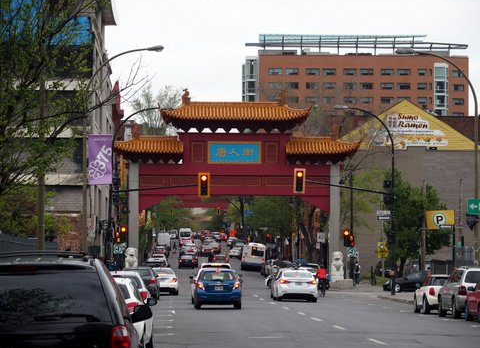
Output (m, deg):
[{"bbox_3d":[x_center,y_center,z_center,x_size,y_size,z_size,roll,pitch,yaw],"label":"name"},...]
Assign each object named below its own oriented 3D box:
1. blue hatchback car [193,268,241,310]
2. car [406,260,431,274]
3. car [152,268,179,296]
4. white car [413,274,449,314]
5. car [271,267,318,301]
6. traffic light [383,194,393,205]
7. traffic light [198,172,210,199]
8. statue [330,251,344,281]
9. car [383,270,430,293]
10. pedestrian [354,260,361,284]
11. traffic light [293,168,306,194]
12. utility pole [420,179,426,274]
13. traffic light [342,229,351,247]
[{"bbox_3d":[-0.837,4.285,70.547,1.700,1.510,3.900,0,-3,-2],"label":"blue hatchback car"},{"bbox_3d":[13.462,7.292,140.000,1.800,1.550,4.400,0,-3,-2],"label":"car"},{"bbox_3d":[-4.250,5.755,100.800,1.820,1.450,4.650,0,-3,-2],"label":"car"},{"bbox_3d":[7.370,4.377,68.400,1.700,1.410,3.750,0,-3,-2],"label":"white car"},{"bbox_3d":[2.360,4.860,82.300,1.780,1.440,4.550,0,-3,-2],"label":"car"},{"bbox_3d":[7.300,1.250,92.500,0.420,0.480,0.340,0,-3,2],"label":"traffic light"},{"bbox_3d":[-1.792,0.586,94.500,0.580,1.270,0.320,0,-3,-2],"label":"traffic light"},{"bbox_3d":[5.910,5.560,113.000,0.800,1.760,1.050,0,-3,1],"label":"statue"},{"bbox_3d":[11.400,6.920,120.500,4.350,1.420,1.760,1,-3,-6],"label":"car"},{"bbox_3d":[8.620,7.220,137.500,0.500,1.700,0.360,0,-3,0],"label":"pedestrian"},{"bbox_3d":[3.039,0.374,94.500,0.580,1.270,0.320,0,-3,-2],"label":"traffic light"},{"bbox_3d":[11.383,3.811,116.000,0.280,6.800,0.280,0,-3,-2],"label":"utility pole"},{"bbox_3d":[6.700,4.012,117.000,0.370,1.050,0.340,0,-3,-2],"label":"traffic light"}]

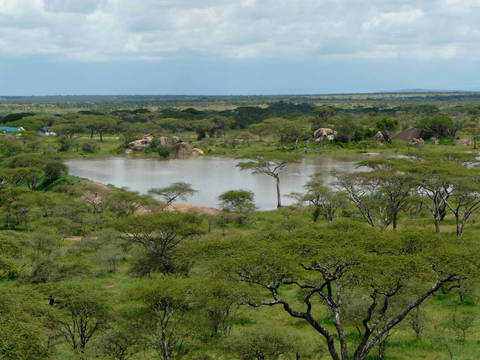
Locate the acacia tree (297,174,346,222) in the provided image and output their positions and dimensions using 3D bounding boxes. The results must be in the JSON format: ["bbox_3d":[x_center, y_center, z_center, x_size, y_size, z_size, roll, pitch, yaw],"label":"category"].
[{"bbox_3d":[10.761,2.446,194.103,6.610,6.350,5.950,0,3,3],"label":"acacia tree"}]

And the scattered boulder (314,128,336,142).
[{"bbox_3d":[29.978,-15.654,515.370,7.670,4.810,6.140,0,3,3],"label":"scattered boulder"}]

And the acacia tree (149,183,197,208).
[{"bbox_3d":[-9.774,2.243,212.561,6.950,3.770,6.250,0,3,-3],"label":"acacia tree"}]

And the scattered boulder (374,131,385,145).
[{"bbox_3d":[41.476,-12.636,437.000,2.940,4.080,3.000,0,3,0],"label":"scattered boulder"}]

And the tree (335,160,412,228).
[{"bbox_3d":[16.820,1.806,182.379,9.690,8.950,8.720,0,3,5],"label":"tree"}]

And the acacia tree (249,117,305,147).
[{"bbox_3d":[11.787,-15.676,475.145,18.110,9.700,14.490,0,3,1],"label":"acacia tree"}]

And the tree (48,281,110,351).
[{"bbox_3d":[-10.609,9.071,96.932,4.090,4.650,3.890,-1,3,-6],"label":"tree"}]

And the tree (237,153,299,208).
[{"bbox_3d":[4.069,0.079,218.145,9.210,8.330,8.290,0,3,1],"label":"tree"}]

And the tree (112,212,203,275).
[{"bbox_3d":[-7.809,5.998,138.751,8.510,5.880,8.080,0,3,-3],"label":"tree"}]

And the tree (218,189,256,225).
[{"bbox_3d":[-0.336,3.458,191.674,4.960,4.710,4.710,0,3,0],"label":"tree"}]

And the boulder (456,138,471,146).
[{"bbox_3d":[71.543,-12.035,470.447,4.460,2.500,3.570,0,3,9],"label":"boulder"}]

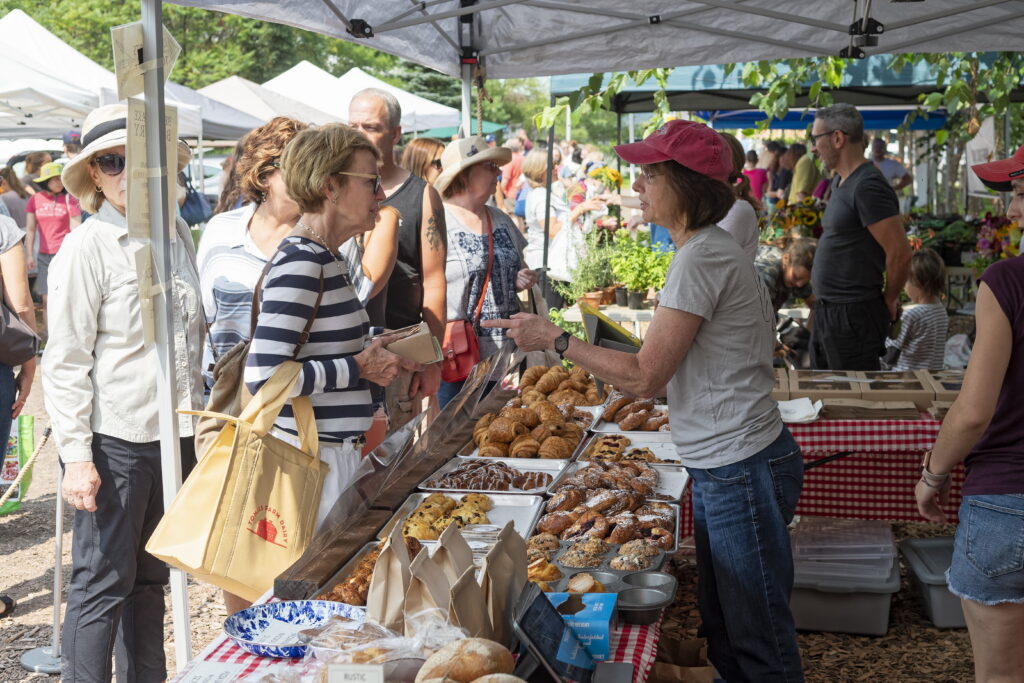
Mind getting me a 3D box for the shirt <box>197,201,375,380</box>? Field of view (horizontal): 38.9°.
[{"bbox_3d":[-0.640,-0.115,4.080,0.460,0.540,0.270,-2,8,-17],"label":"shirt"}]

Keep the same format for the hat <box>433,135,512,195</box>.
[{"bbox_3d":[-0.148,-0.643,5.300,0.330,0.150,0.300,-19,2,17],"label":"hat"}]

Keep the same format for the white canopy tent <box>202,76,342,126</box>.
[{"bbox_3d":[-3.850,-2.400,20.374,2.800,2.644,2.800,1,8,9],"label":"white canopy tent"}]

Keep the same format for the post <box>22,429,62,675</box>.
[{"bbox_3d":[-1.486,0.628,4.696,0.250,0.840,0.250,0,8,0],"label":"post"}]

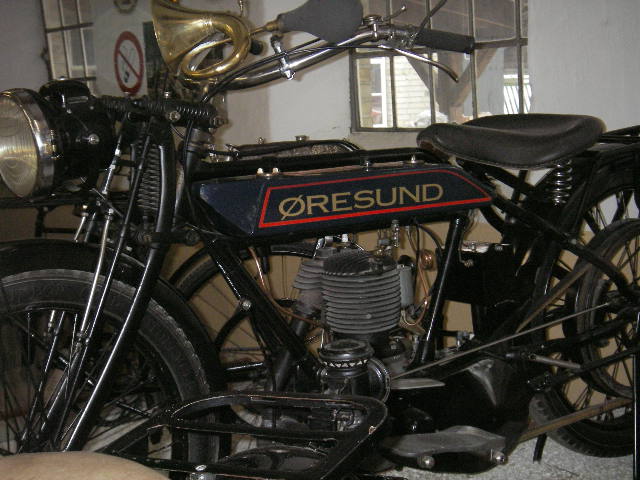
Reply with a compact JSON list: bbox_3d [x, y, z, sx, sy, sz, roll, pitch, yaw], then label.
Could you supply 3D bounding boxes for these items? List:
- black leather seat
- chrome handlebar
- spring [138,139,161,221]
[{"bbox_3d":[0.352,-0.198,2.201,0.400,0.100,0.310,-12,15,-34],"label":"black leather seat"},{"bbox_3d":[-0.066,-0.298,1.906,0.350,0.120,0.570,-15,16,-41],"label":"chrome handlebar"},{"bbox_3d":[-0.247,-0.090,1.715,0.038,0.120,0.038,8,1,-43],"label":"spring"}]

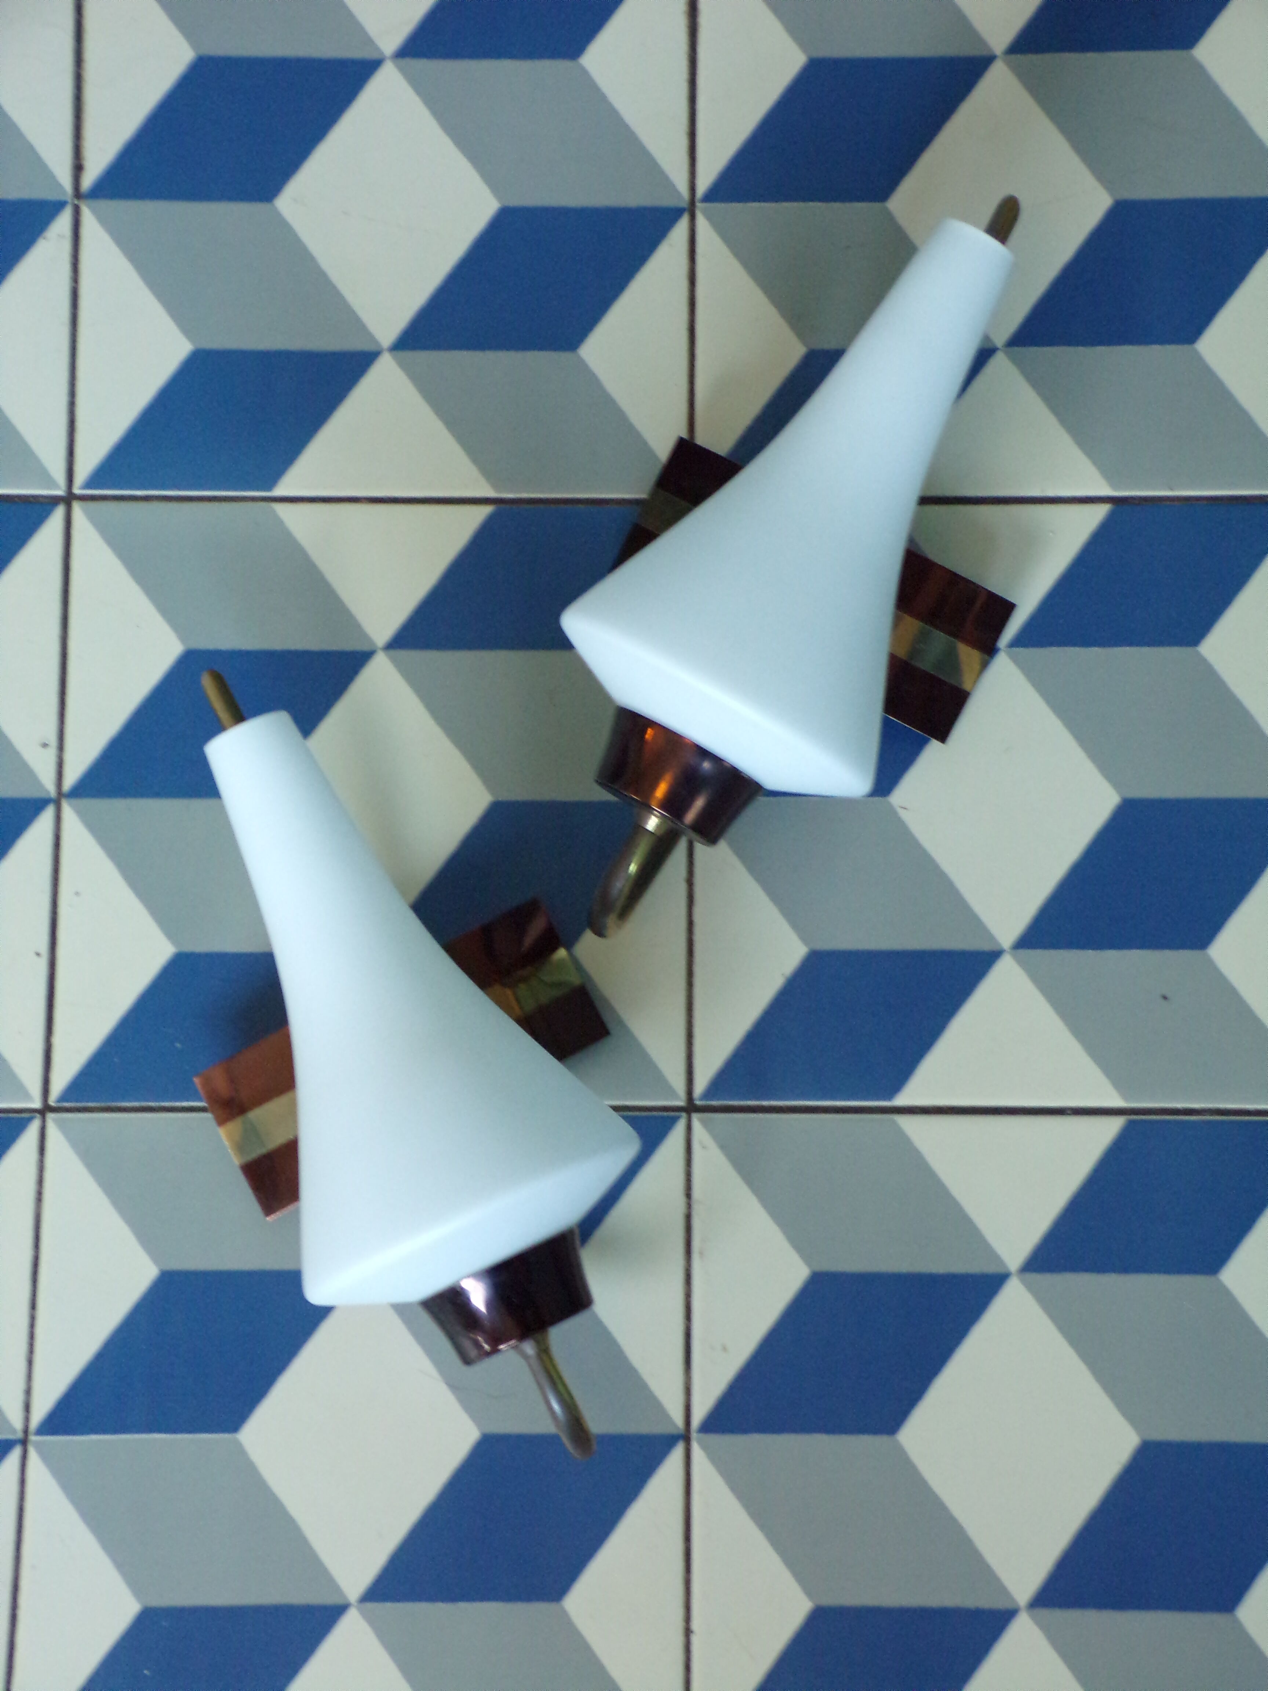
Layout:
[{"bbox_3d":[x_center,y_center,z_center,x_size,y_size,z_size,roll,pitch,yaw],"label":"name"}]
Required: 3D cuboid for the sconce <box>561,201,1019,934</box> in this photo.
[{"bbox_3d":[0.054,-0.092,1.099,0.122,0.138,0.271,29,87,7],"label":"sconce"}]

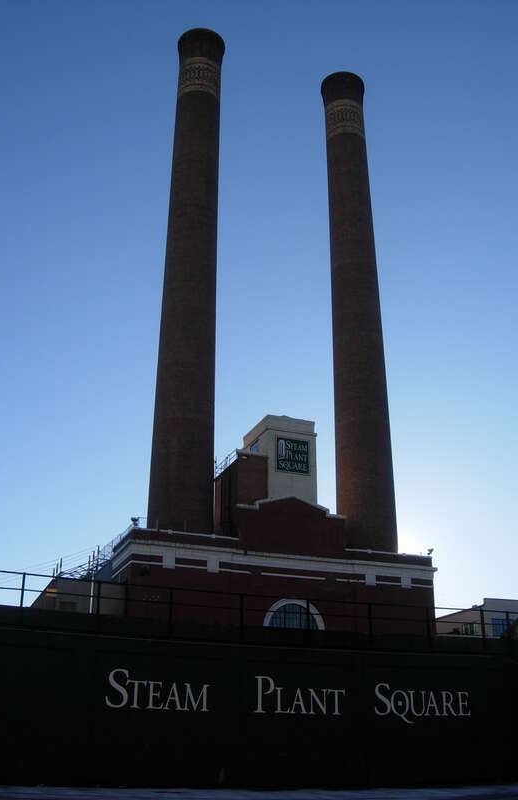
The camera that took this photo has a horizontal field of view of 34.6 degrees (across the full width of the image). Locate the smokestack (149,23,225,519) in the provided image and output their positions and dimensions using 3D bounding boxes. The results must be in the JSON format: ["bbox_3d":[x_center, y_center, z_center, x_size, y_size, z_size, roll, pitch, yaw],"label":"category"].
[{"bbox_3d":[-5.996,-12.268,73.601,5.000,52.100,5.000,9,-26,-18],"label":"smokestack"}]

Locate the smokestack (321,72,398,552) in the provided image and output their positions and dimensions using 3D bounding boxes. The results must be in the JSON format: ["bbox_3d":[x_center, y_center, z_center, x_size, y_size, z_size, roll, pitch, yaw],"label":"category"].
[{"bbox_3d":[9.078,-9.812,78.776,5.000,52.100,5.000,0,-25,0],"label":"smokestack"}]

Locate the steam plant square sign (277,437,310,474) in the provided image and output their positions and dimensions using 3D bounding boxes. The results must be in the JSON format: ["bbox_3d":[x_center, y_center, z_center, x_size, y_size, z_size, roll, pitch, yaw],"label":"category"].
[{"bbox_3d":[2.873,4.661,69.403,2.860,2.860,0.200,9,-26,-18],"label":"steam plant square sign"}]

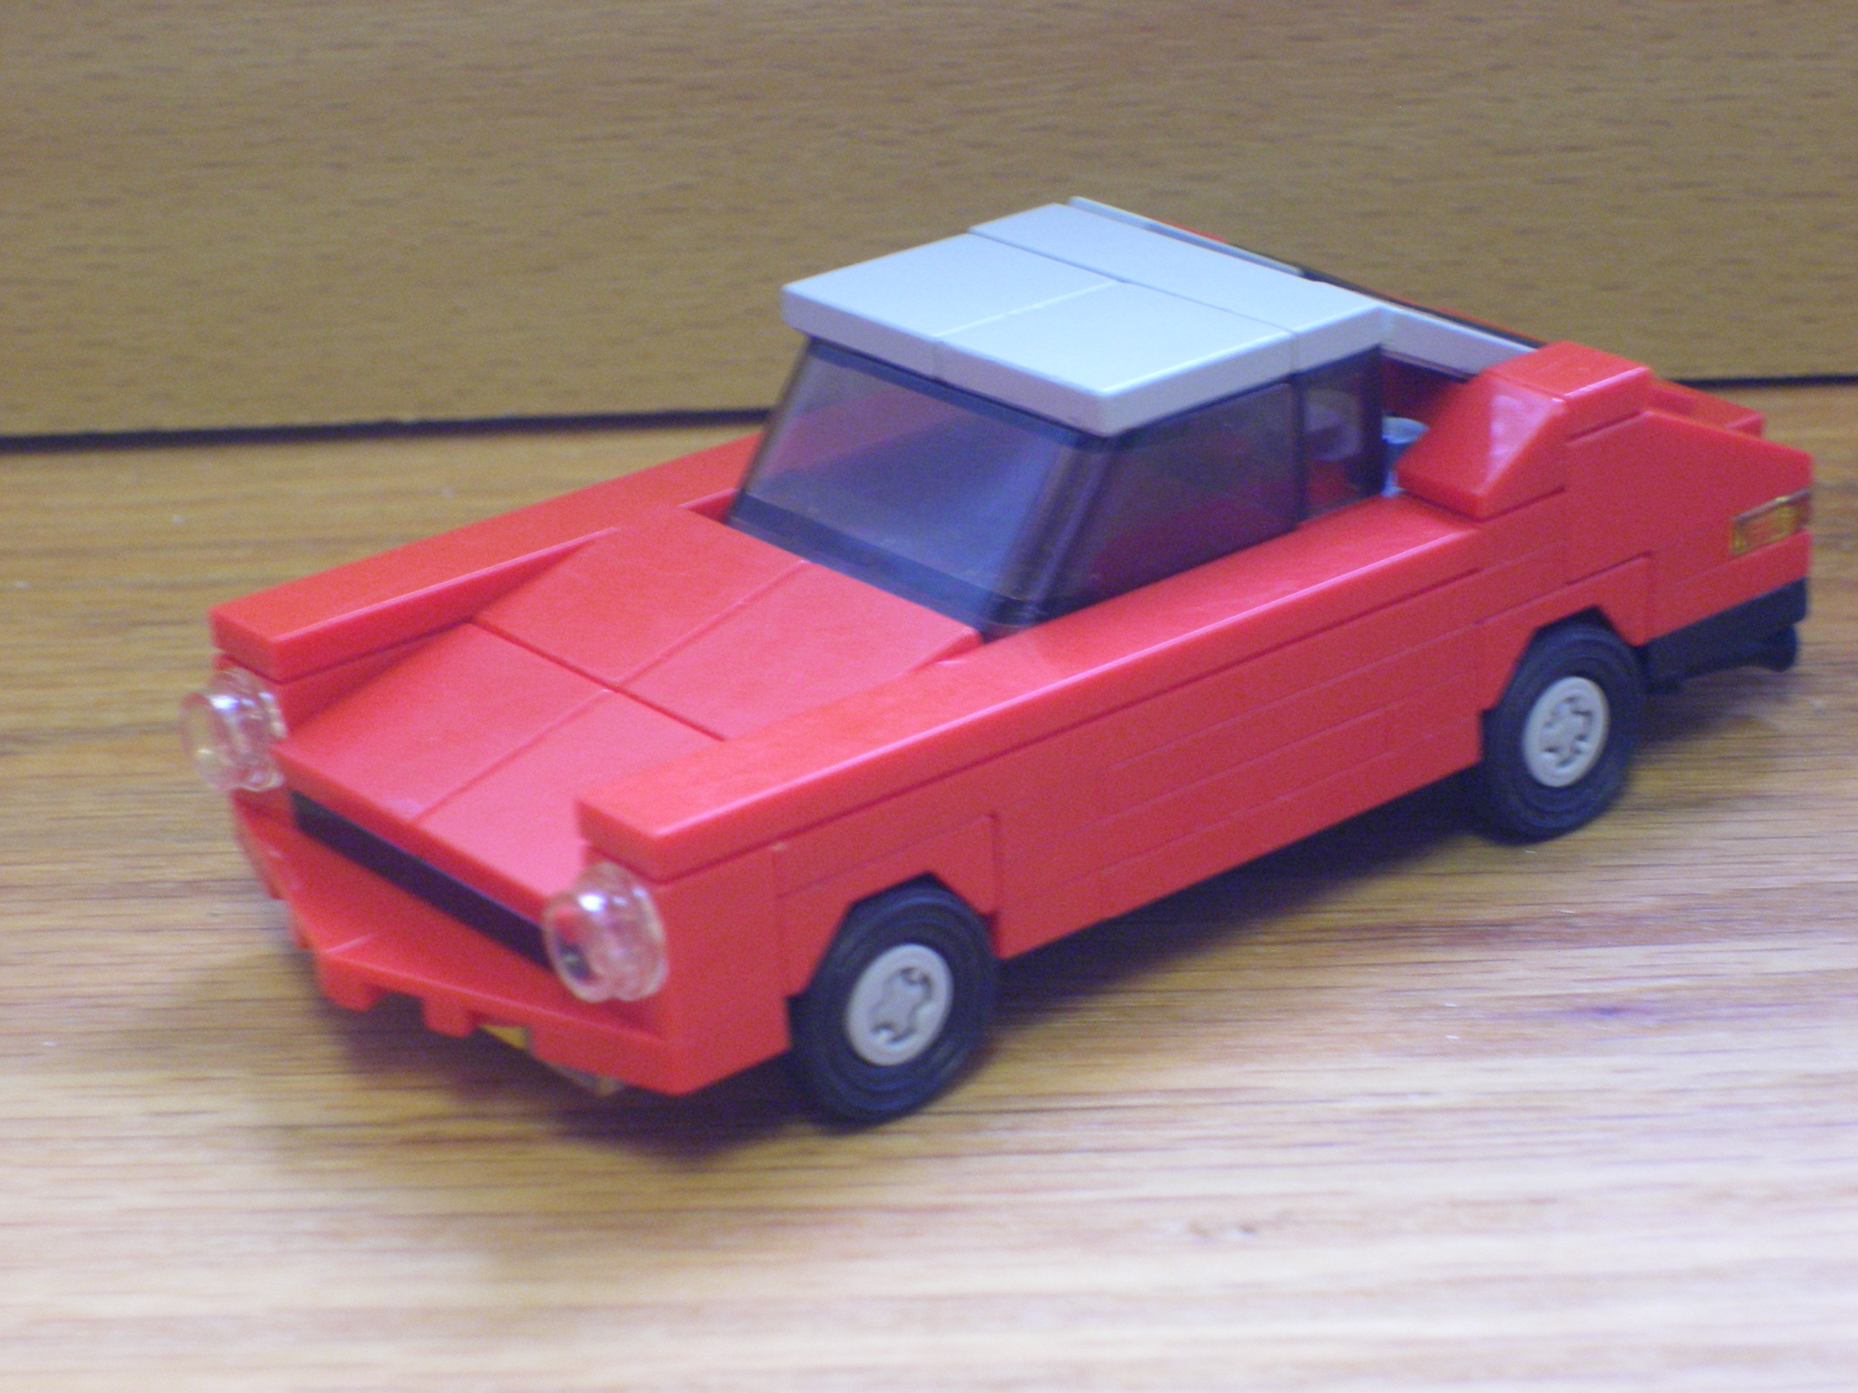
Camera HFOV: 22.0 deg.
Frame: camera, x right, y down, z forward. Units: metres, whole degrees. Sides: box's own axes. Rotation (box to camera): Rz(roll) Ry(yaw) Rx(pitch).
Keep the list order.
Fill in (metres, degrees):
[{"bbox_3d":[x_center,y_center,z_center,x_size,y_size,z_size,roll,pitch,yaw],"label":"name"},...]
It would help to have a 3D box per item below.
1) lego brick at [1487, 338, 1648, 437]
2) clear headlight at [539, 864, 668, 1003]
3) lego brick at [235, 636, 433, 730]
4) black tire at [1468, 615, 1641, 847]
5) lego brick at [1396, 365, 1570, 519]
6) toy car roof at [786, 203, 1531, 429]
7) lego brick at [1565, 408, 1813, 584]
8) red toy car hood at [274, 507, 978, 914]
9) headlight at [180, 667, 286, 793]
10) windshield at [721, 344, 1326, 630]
[{"bbox_3d":[0.041,-0.020,0.308,0.008,0.003,0.008,-20,28,-34],"label":"lego brick"},{"bbox_3d":[-0.018,0.014,0.269,0.003,0.008,0.008,-20,28,-34],"label":"clear headlight"},{"bbox_3d":[-0.039,0.001,0.302,0.009,0.009,0.008,-20,28,-34],"label":"lego brick"},{"bbox_3d":[0.040,0.001,0.314,0.017,0.017,0.006,-20,28,-34],"label":"black tire"},{"bbox_3d":[0.035,-0.016,0.304,0.008,0.006,0.008,-20,28,-34],"label":"lego brick"},{"bbox_3d":[0.018,-0.024,0.315,0.046,0.011,0.032,-20,28,-34],"label":"toy car roof"},{"bbox_3d":[0.048,-0.016,0.315,0.024,0.010,0.008,-20,28,-34],"label":"lego brick"},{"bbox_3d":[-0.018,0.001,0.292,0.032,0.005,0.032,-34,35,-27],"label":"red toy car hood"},{"bbox_3d":[-0.044,0.003,0.298,0.003,0.008,0.008,-20,28,-34],"label":"headlight"},{"bbox_3d":[0.004,-0.014,0.305,0.024,0.013,0.032,-20,28,-34],"label":"windshield"}]

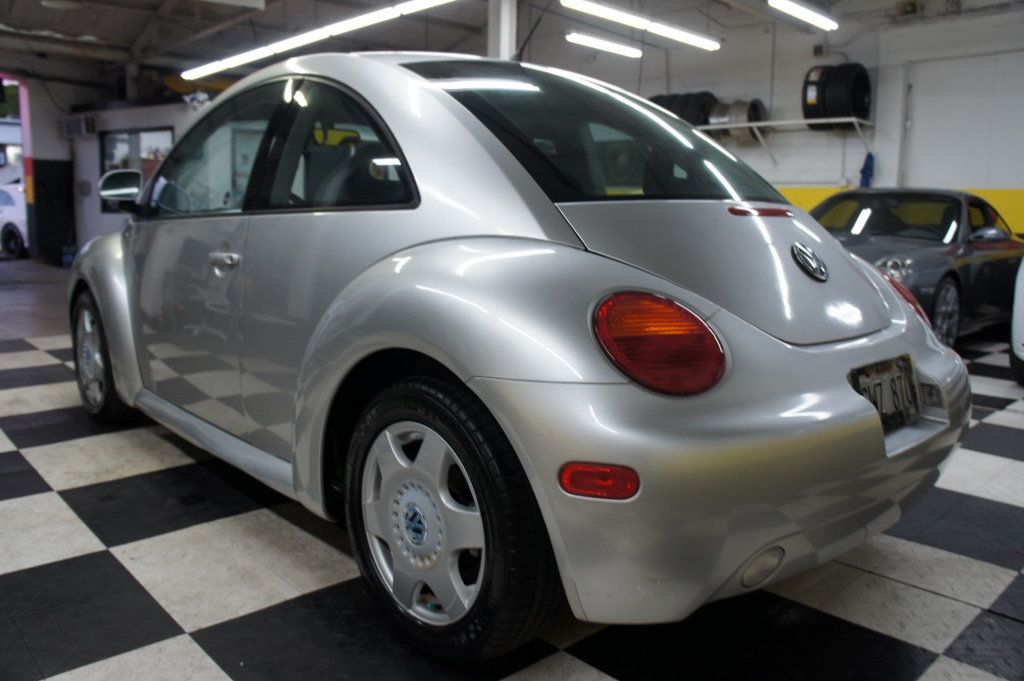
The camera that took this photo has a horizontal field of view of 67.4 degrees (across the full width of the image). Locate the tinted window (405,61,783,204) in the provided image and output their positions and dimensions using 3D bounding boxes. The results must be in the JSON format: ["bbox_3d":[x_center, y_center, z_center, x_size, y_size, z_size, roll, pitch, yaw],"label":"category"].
[{"bbox_3d":[0.294,-0.623,2.191,1.060,0.150,0.887,-8,42,-42],"label":"tinted window"}]

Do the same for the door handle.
[{"bbox_3d":[-0.910,-0.250,2.411,0.060,0.055,0.230,-8,13,-42],"label":"door handle"}]

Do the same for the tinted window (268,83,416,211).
[{"bbox_3d":[-0.455,-0.557,2.110,0.720,0.410,0.060,9,-8,42],"label":"tinted window"}]

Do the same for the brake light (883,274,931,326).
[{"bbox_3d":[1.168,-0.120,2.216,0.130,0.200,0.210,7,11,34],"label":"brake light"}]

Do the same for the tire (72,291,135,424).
[{"bbox_3d":[-1.848,0.047,3.518,0.210,0.625,0.625,-8,13,-42],"label":"tire"}]

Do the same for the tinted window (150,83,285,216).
[{"bbox_3d":[-1.099,-0.669,2.786,0.060,0.430,0.950,20,-5,-40],"label":"tinted window"}]

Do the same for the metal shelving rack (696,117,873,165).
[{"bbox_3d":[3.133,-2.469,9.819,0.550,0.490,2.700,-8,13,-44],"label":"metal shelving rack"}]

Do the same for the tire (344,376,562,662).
[{"bbox_3d":[-0.138,0.377,1.699,0.210,0.625,0.625,-8,13,-42],"label":"tire"}]

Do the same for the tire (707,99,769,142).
[{"bbox_3d":[2.932,-2.847,9.932,0.550,0.550,0.580,-8,13,-44],"label":"tire"}]

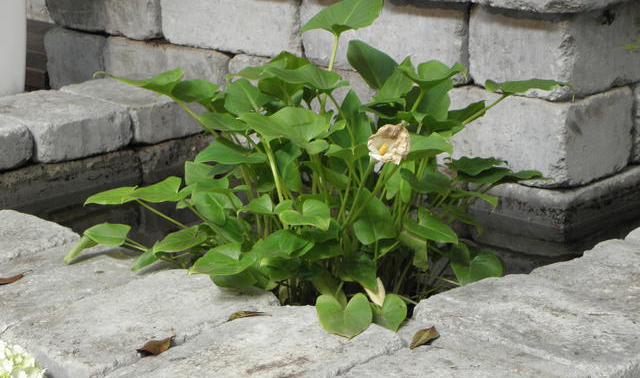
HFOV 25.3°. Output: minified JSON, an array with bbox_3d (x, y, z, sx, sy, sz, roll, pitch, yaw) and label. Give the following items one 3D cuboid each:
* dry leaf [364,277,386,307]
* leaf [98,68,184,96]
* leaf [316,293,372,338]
[{"bbox_3d":[0.078,0.145,2.000,0.030,0.041,0.025,-4,15,-11],"label":"dry leaf"},{"bbox_3d":[-0.280,-0.168,2.220,0.128,0.030,0.085,1,15,-3],"label":"leaf"},{"bbox_3d":[0.033,0.170,1.910,0.073,0.018,0.076,-3,43,-6],"label":"leaf"}]

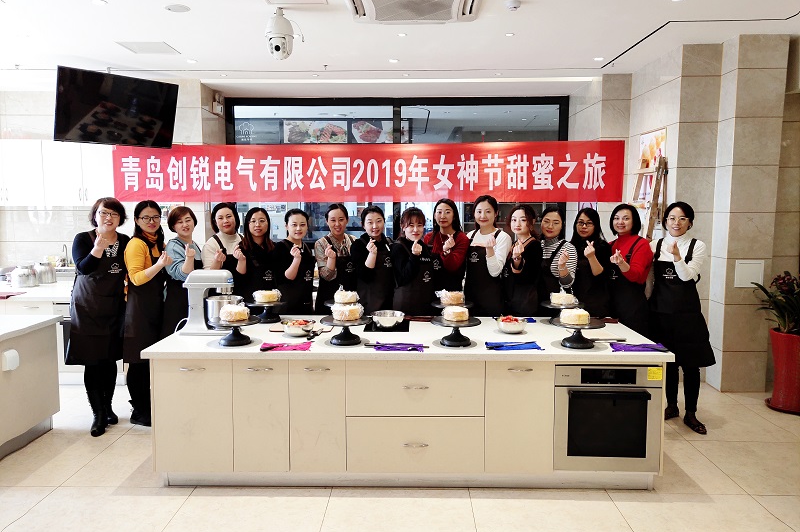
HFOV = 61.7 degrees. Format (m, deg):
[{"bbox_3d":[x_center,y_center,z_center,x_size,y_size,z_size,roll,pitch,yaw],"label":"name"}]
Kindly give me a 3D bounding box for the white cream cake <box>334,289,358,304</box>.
[{"bbox_3d":[-0.376,0.216,4.721,0.166,0.089,0.166,0,5,1],"label":"white cream cake"}]

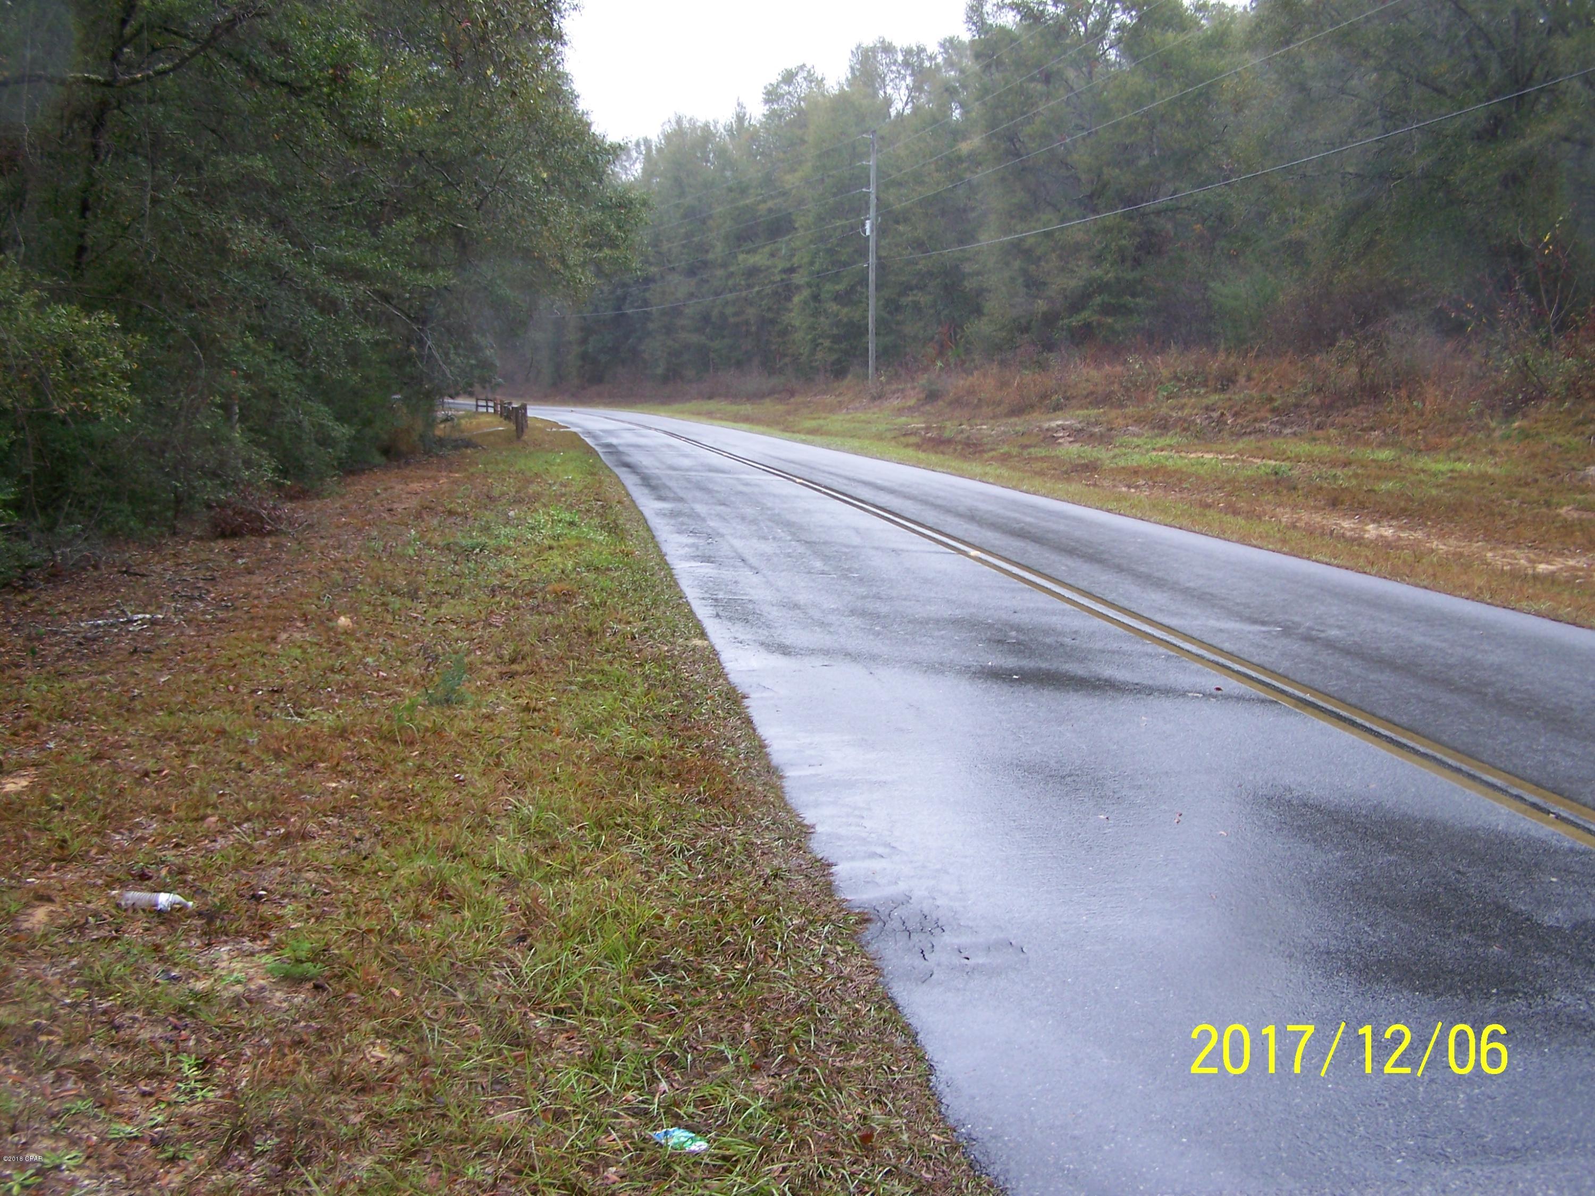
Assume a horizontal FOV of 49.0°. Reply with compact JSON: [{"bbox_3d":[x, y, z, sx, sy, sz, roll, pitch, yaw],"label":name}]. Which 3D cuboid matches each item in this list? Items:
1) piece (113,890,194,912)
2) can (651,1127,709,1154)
[{"bbox_3d":[-1.903,0.897,5.178,0.230,0.060,0.065,2,7,14],"label":"piece"},{"bbox_3d":[-0.239,1.103,3.554,0.118,0.030,0.065,3,8,24],"label":"can"}]

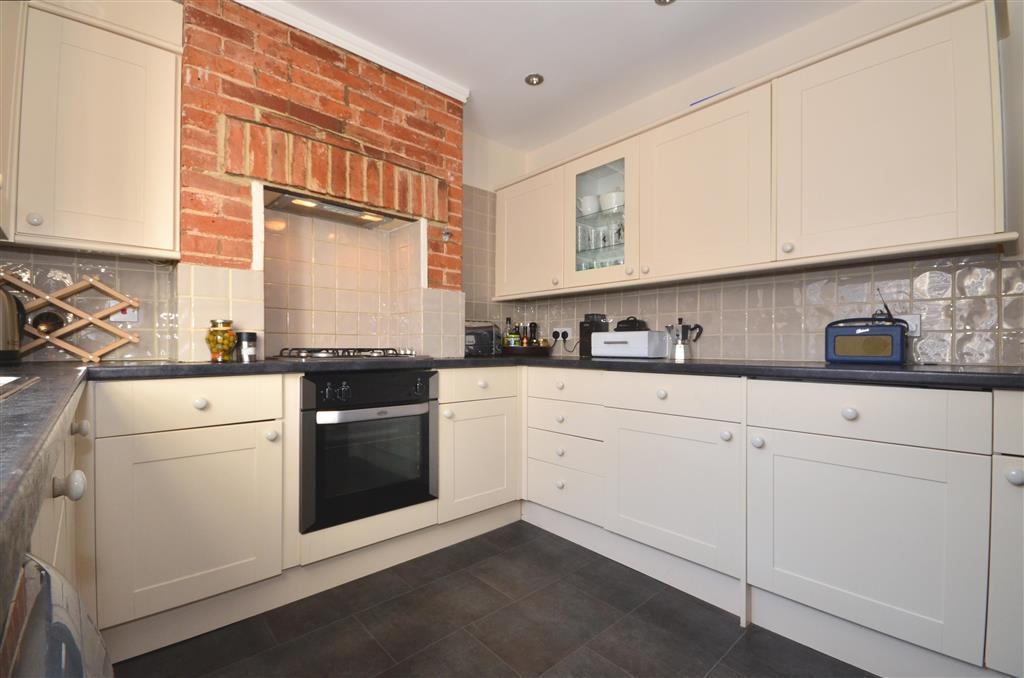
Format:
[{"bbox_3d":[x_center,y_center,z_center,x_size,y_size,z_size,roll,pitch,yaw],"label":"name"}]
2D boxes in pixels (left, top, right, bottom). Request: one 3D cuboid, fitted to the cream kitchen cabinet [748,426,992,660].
[{"bbox_3d":[1.206,0.565,1.447,0.560,0.539,0.555,1,-1,-41],"label":"cream kitchen cabinet"}]

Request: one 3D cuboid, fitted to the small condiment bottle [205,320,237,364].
[{"bbox_3d":[-1.035,0.008,1.512,0.091,0.155,0.091,1,-1,-41],"label":"small condiment bottle"}]

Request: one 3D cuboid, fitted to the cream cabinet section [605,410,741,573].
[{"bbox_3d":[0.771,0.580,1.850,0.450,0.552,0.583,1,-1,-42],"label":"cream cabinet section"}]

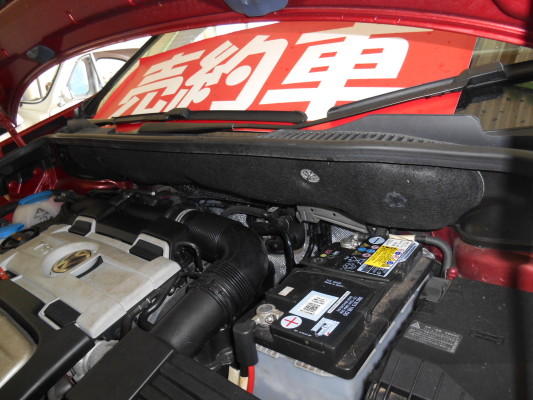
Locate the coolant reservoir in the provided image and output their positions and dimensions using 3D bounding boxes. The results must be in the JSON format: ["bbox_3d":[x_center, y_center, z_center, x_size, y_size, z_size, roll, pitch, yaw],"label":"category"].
[{"bbox_3d":[-0.600,0.058,1.070,0.155,0.160,0.150,5,22,39],"label":"coolant reservoir"}]

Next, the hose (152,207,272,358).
[{"bbox_3d":[-0.105,0.130,0.650,0.200,0.165,0.230,5,22,39],"label":"hose"}]

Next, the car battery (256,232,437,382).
[{"bbox_3d":[0.119,0.204,0.601,0.175,0.190,0.278,5,22,39],"label":"car battery"}]

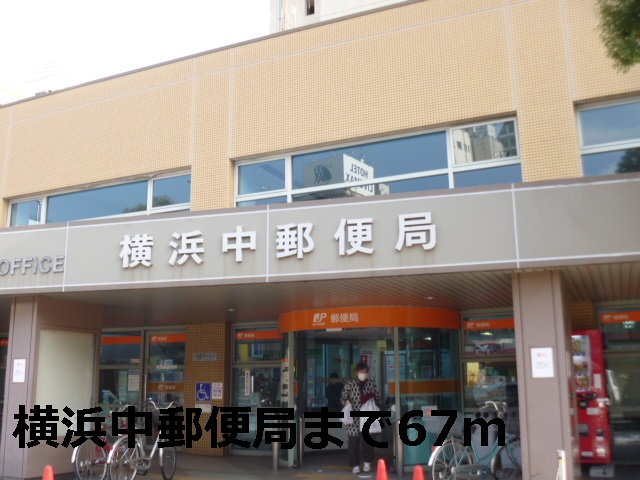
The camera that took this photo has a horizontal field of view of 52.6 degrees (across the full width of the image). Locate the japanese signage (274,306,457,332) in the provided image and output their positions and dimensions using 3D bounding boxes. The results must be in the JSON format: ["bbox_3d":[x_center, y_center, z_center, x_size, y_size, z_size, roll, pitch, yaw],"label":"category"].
[{"bbox_3d":[0.560,1.351,10.707,3.160,0.318,1.200,-6,-13,24],"label":"japanese signage"}]

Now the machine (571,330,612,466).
[{"bbox_3d":[3.600,2.250,9.377,0.980,1.810,0.680,-6,-13,24],"label":"machine"}]

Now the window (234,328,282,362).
[{"bbox_3d":[-1.132,2.004,12.316,1.080,0.630,0.080,-6,-13,24],"label":"window"}]

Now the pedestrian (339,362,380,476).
[{"bbox_3d":[0.601,2.635,9.610,0.550,1.570,0.420,-1,-11,3],"label":"pedestrian"}]

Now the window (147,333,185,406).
[{"bbox_3d":[-3.014,2.533,12.702,0.963,1.424,0.060,-6,-13,26],"label":"window"}]

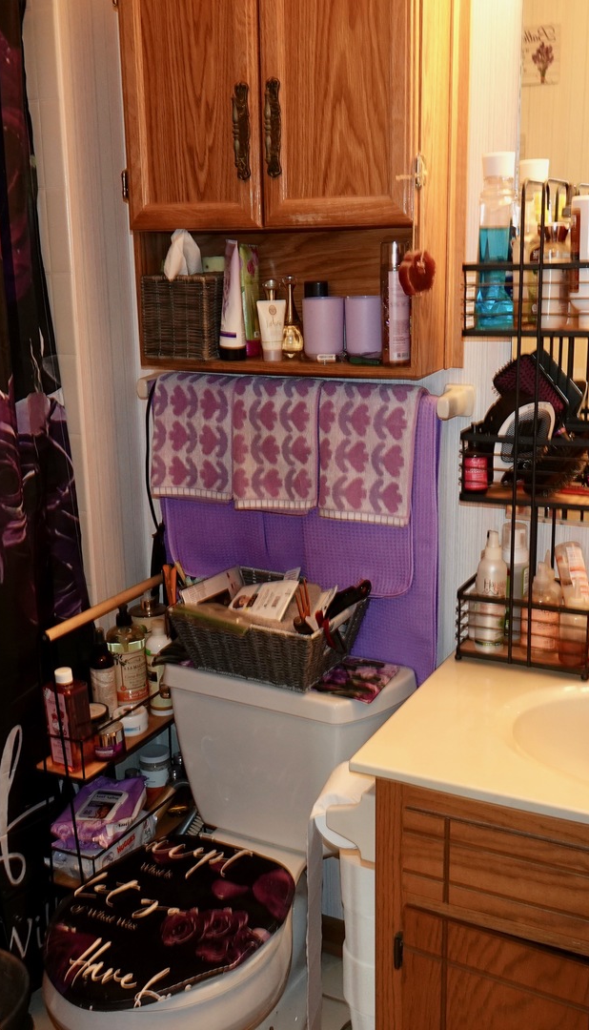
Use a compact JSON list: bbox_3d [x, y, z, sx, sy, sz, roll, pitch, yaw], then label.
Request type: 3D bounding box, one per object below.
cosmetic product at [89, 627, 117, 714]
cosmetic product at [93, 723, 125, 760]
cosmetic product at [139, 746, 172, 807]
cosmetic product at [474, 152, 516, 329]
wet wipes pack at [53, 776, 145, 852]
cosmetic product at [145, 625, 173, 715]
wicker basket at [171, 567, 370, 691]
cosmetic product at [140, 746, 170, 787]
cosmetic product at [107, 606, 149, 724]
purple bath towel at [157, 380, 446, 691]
[{"bbox_3d":[-0.365,0.311,2.001,0.054,0.206,0.054,-4,14,-11],"label":"cosmetic product"},{"bbox_3d":[-0.345,0.417,1.899,0.058,0.050,0.058,-1,14,1],"label":"cosmetic product"},{"bbox_3d":[-0.291,0.546,2.145,0.063,0.112,0.063,-3,14,-9],"label":"cosmetic product"},{"bbox_3d":[0.316,-0.428,1.617,0.058,0.270,0.078,6,16,27],"label":"cosmetic product"},{"bbox_3d":[-0.367,0.573,1.986,0.115,0.050,0.205,2,14,12],"label":"wet wipes pack"},{"bbox_3d":[-0.271,0.303,2.060,0.055,0.190,0.055,-6,15,-20],"label":"cosmetic product"},{"bbox_3d":[-0.046,0.220,1.889,0.300,0.130,0.220,8,17,31],"label":"wicker basket"},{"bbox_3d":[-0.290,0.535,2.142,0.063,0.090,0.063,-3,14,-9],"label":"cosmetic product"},{"bbox_3d":[-0.323,0.288,2.040,0.073,0.230,0.073,-8,15,-25],"label":"cosmetic product"},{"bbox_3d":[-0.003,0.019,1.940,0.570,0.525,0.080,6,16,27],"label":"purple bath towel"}]

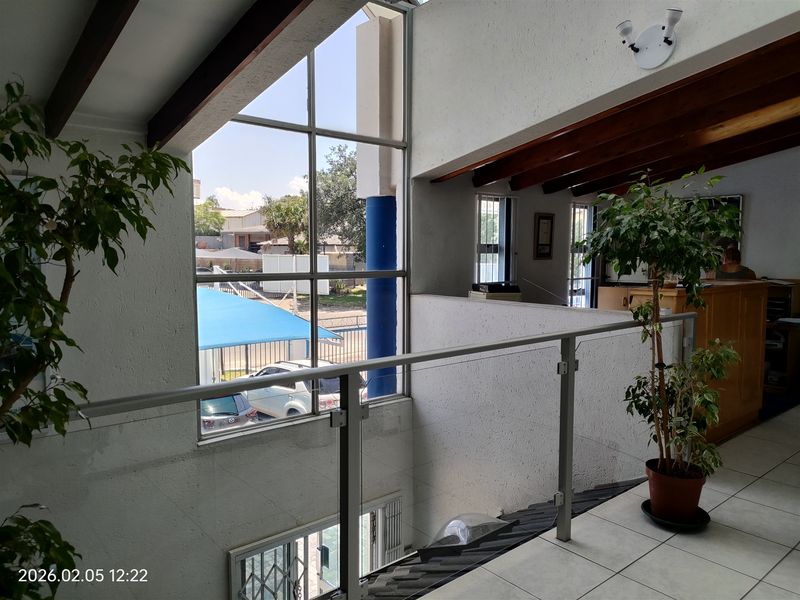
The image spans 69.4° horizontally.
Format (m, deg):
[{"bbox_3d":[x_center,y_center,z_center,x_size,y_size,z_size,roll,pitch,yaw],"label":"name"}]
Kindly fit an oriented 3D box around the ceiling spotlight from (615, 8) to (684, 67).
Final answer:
[{"bbox_3d":[1.492,-1.545,3.456,0.170,0.270,0.370,-4,6,-40],"label":"ceiling spotlight"}]

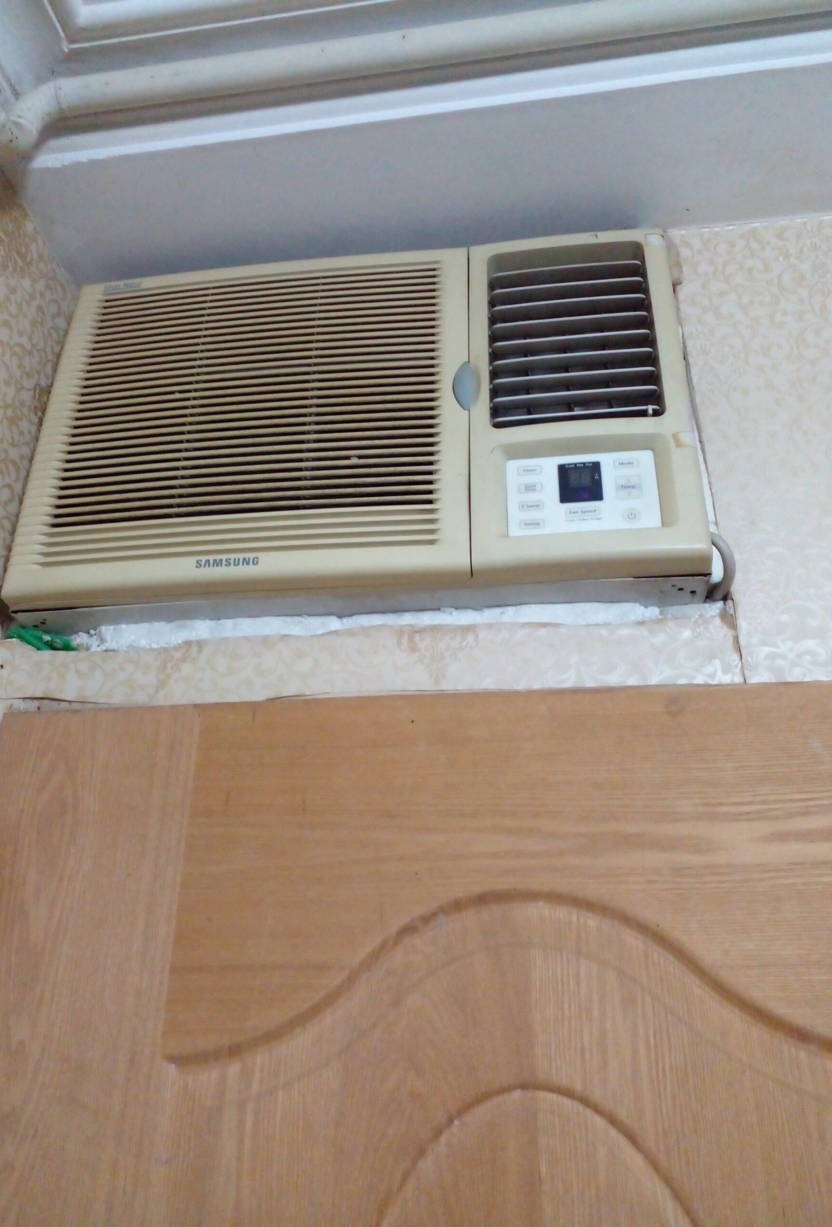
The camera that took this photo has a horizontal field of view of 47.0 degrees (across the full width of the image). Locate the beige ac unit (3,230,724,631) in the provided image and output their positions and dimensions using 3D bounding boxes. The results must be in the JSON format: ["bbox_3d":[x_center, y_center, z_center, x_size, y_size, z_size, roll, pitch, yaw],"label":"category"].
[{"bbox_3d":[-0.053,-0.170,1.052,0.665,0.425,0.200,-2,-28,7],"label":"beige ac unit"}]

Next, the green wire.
[{"bbox_3d":[-0.389,0.026,0.996,0.082,0.032,0.040,-3,-27,7],"label":"green wire"}]

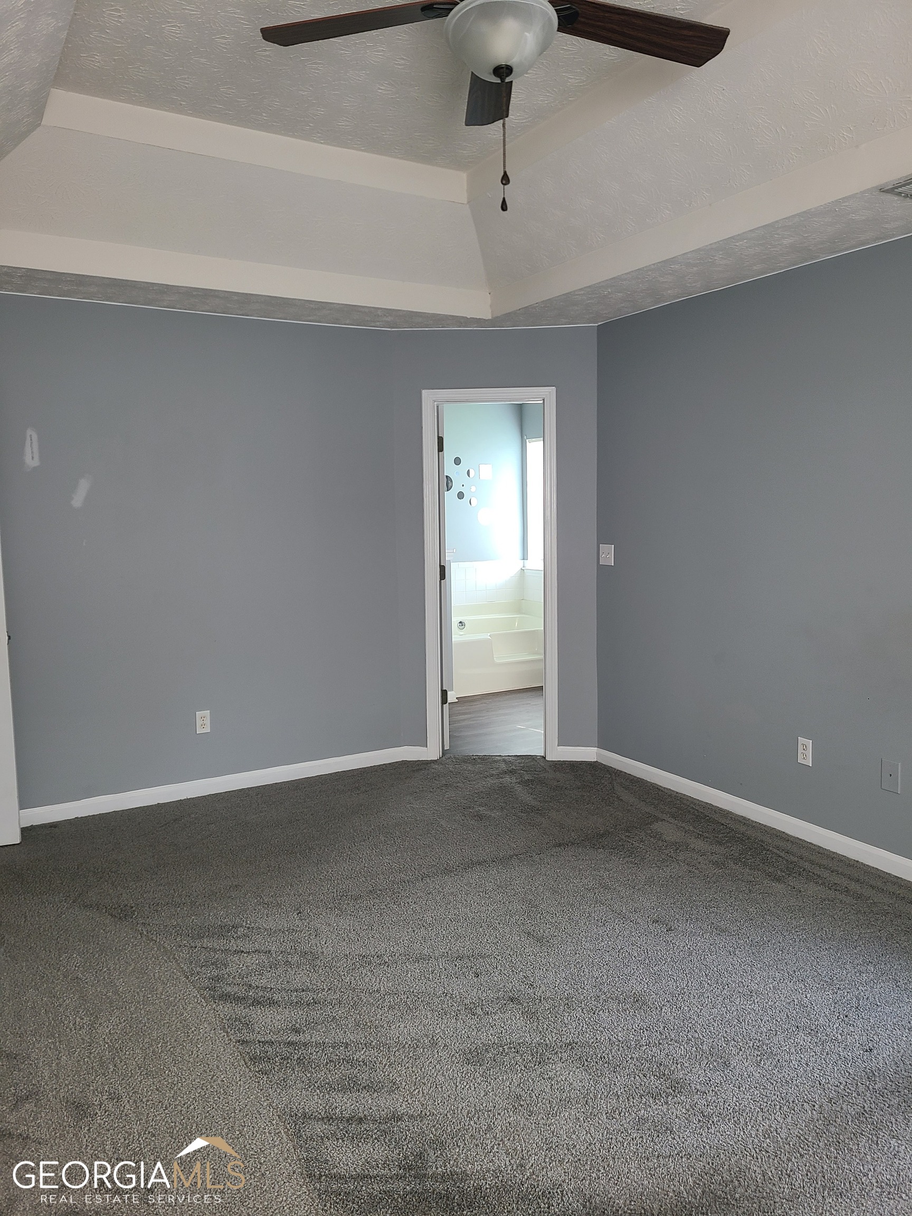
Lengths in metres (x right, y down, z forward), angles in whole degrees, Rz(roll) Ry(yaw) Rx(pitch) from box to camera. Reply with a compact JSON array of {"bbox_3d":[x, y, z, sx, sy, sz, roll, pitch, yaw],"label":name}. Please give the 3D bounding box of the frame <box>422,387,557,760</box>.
[{"bbox_3d":[0.201,-0.169,5.230,0.743,2.114,0.130,-1,7,2],"label":"frame"}]

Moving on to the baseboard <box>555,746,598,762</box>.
[{"bbox_3d":[0.703,0.841,5.271,0.228,0.083,0.020,-1,7,2],"label":"baseboard"}]

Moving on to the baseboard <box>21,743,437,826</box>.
[{"bbox_3d":[-1.160,0.919,4.832,2.112,0.085,0.025,-5,8,-29],"label":"baseboard"}]

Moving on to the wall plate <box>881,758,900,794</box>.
[{"bbox_3d":[1.714,0.664,3.600,0.008,0.122,0.081,-5,8,-29],"label":"wall plate"}]

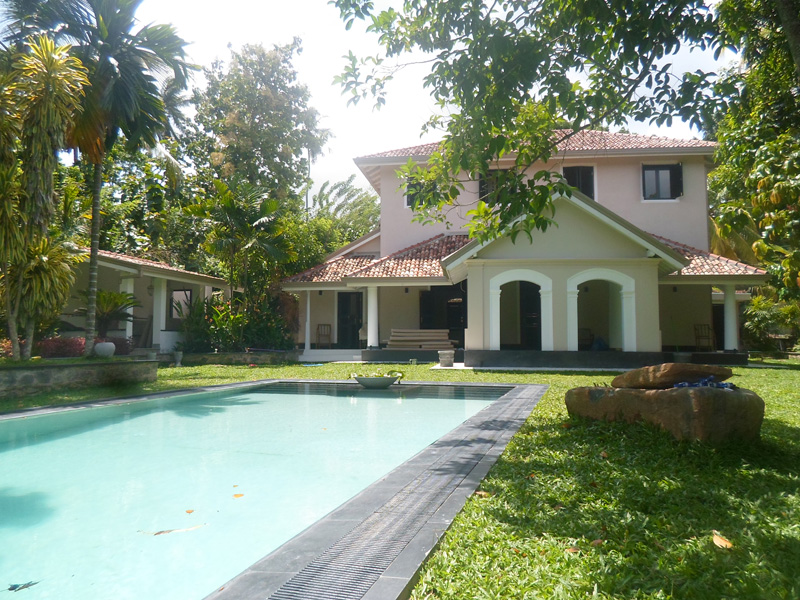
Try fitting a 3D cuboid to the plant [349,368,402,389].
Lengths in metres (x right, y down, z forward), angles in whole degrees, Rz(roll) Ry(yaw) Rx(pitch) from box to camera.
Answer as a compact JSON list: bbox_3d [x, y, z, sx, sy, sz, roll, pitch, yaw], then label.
[{"bbox_3d":[-0.395,1.380,10.089,0.920,0.349,0.850,0,-4,7],"label":"plant"}]

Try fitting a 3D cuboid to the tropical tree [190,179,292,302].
[{"bbox_3d":[-5.043,-1.129,18.026,3.100,5.408,3.000,0,-4,7],"label":"tropical tree"}]

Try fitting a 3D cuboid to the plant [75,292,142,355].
[{"bbox_3d":[-6.434,0.511,12.653,1.420,1.443,1.350,0,-4,7],"label":"plant"}]

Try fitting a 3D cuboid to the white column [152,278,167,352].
[{"bbox_3d":[-7.158,0.412,17.132,0.290,2.109,0.290,-1,-4,18],"label":"white column"}]

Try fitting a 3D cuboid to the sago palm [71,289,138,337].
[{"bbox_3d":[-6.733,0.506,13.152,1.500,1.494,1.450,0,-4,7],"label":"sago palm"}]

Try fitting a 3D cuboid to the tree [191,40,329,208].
[{"bbox_3d":[-6.860,-5.137,27.519,6.800,14.908,6.400,0,-4,7],"label":"tree"}]

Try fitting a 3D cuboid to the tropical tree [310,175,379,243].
[{"bbox_3d":[-2.670,-1.862,27.727,3.600,8.457,3.400,0,-4,7],"label":"tropical tree"}]

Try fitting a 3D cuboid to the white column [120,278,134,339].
[{"bbox_3d":[-8.119,0.405,17.132,0.290,2.094,0.290,-1,-4,18],"label":"white column"}]

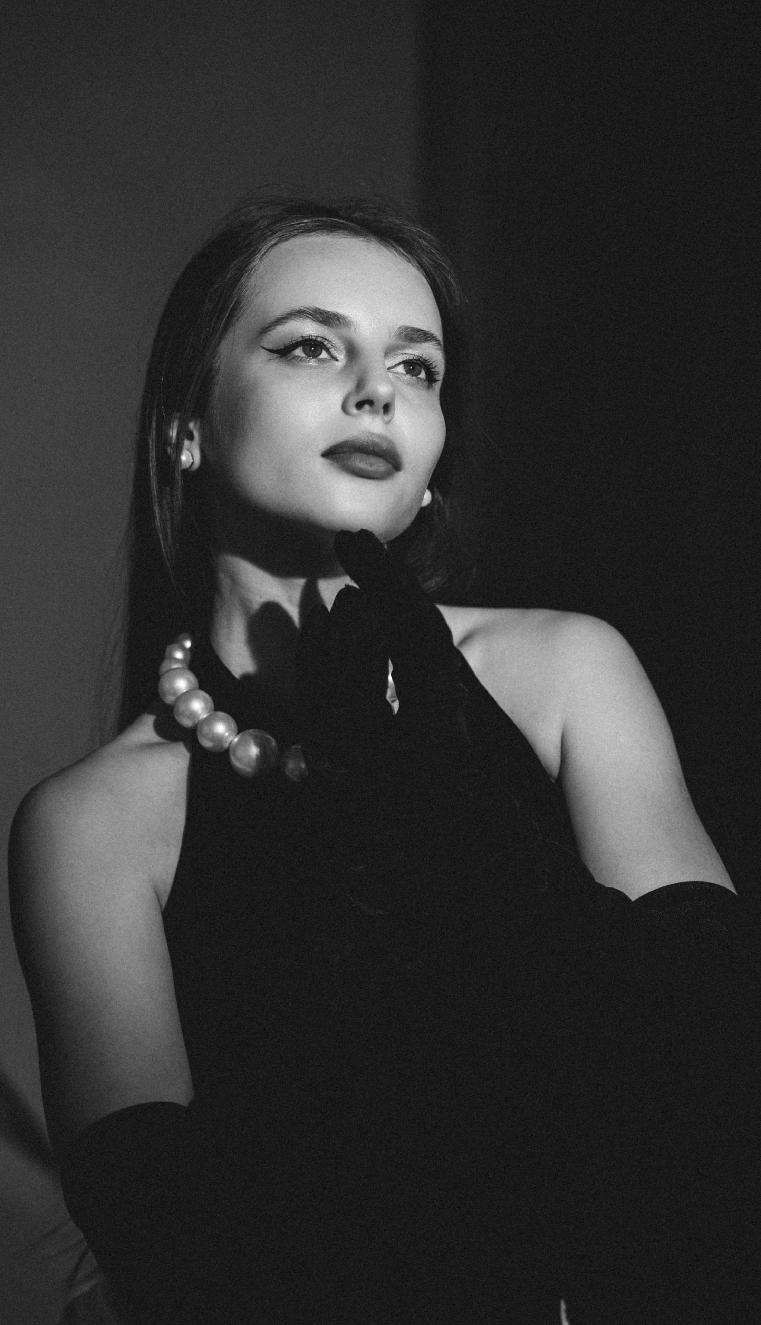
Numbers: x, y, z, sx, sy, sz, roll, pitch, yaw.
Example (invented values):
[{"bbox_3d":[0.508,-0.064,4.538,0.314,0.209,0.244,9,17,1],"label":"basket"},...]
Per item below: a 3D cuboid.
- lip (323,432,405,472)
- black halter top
[{"bbox_3d":[-0.007,-0.116,1.447,0.050,0.023,0.020,9,-19,-19],"label":"lip"},{"bbox_3d":[-0.007,0.192,1.510,0.280,0.430,0.205,-4,-5,-20],"label":"black halter top"}]

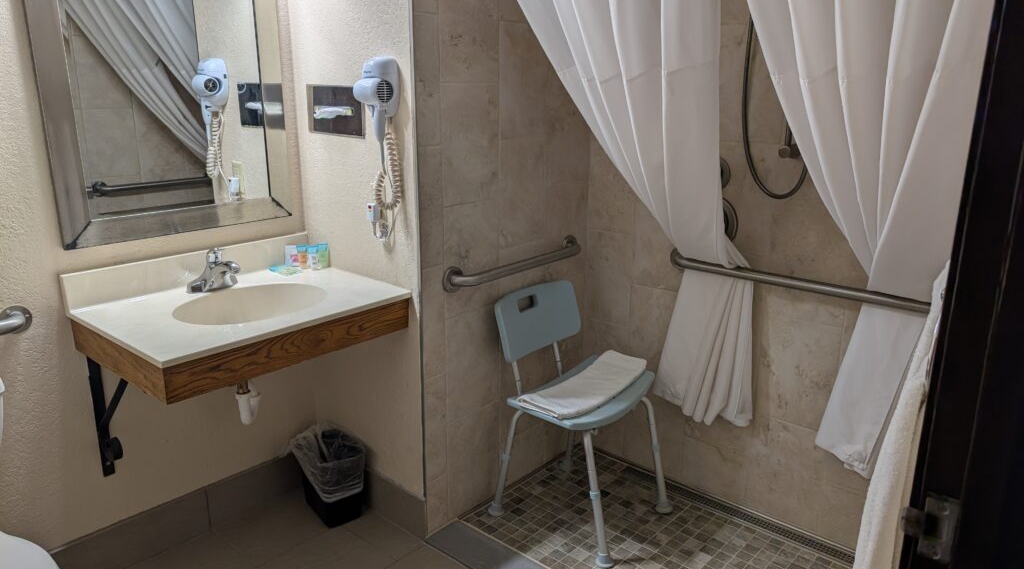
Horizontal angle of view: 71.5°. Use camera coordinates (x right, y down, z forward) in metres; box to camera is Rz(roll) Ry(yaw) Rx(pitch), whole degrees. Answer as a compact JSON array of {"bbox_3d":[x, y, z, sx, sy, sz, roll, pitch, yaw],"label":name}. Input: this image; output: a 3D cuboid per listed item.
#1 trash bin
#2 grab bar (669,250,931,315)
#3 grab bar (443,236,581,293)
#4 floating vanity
[{"bbox_3d":[-0.639,0.683,2.510,0.175,0.265,0.245,-12,20,-39],"label":"trash bin"},{"bbox_3d":[0.939,0.007,2.238,1.020,0.081,0.077,13,20,39],"label":"grab bar"},{"bbox_3d":[0.044,-0.075,2.462,0.077,0.081,0.700,13,20,39],"label":"grab bar"},{"bbox_3d":[-0.759,0.247,2.105,0.560,0.618,0.765,13,20,39],"label":"floating vanity"}]

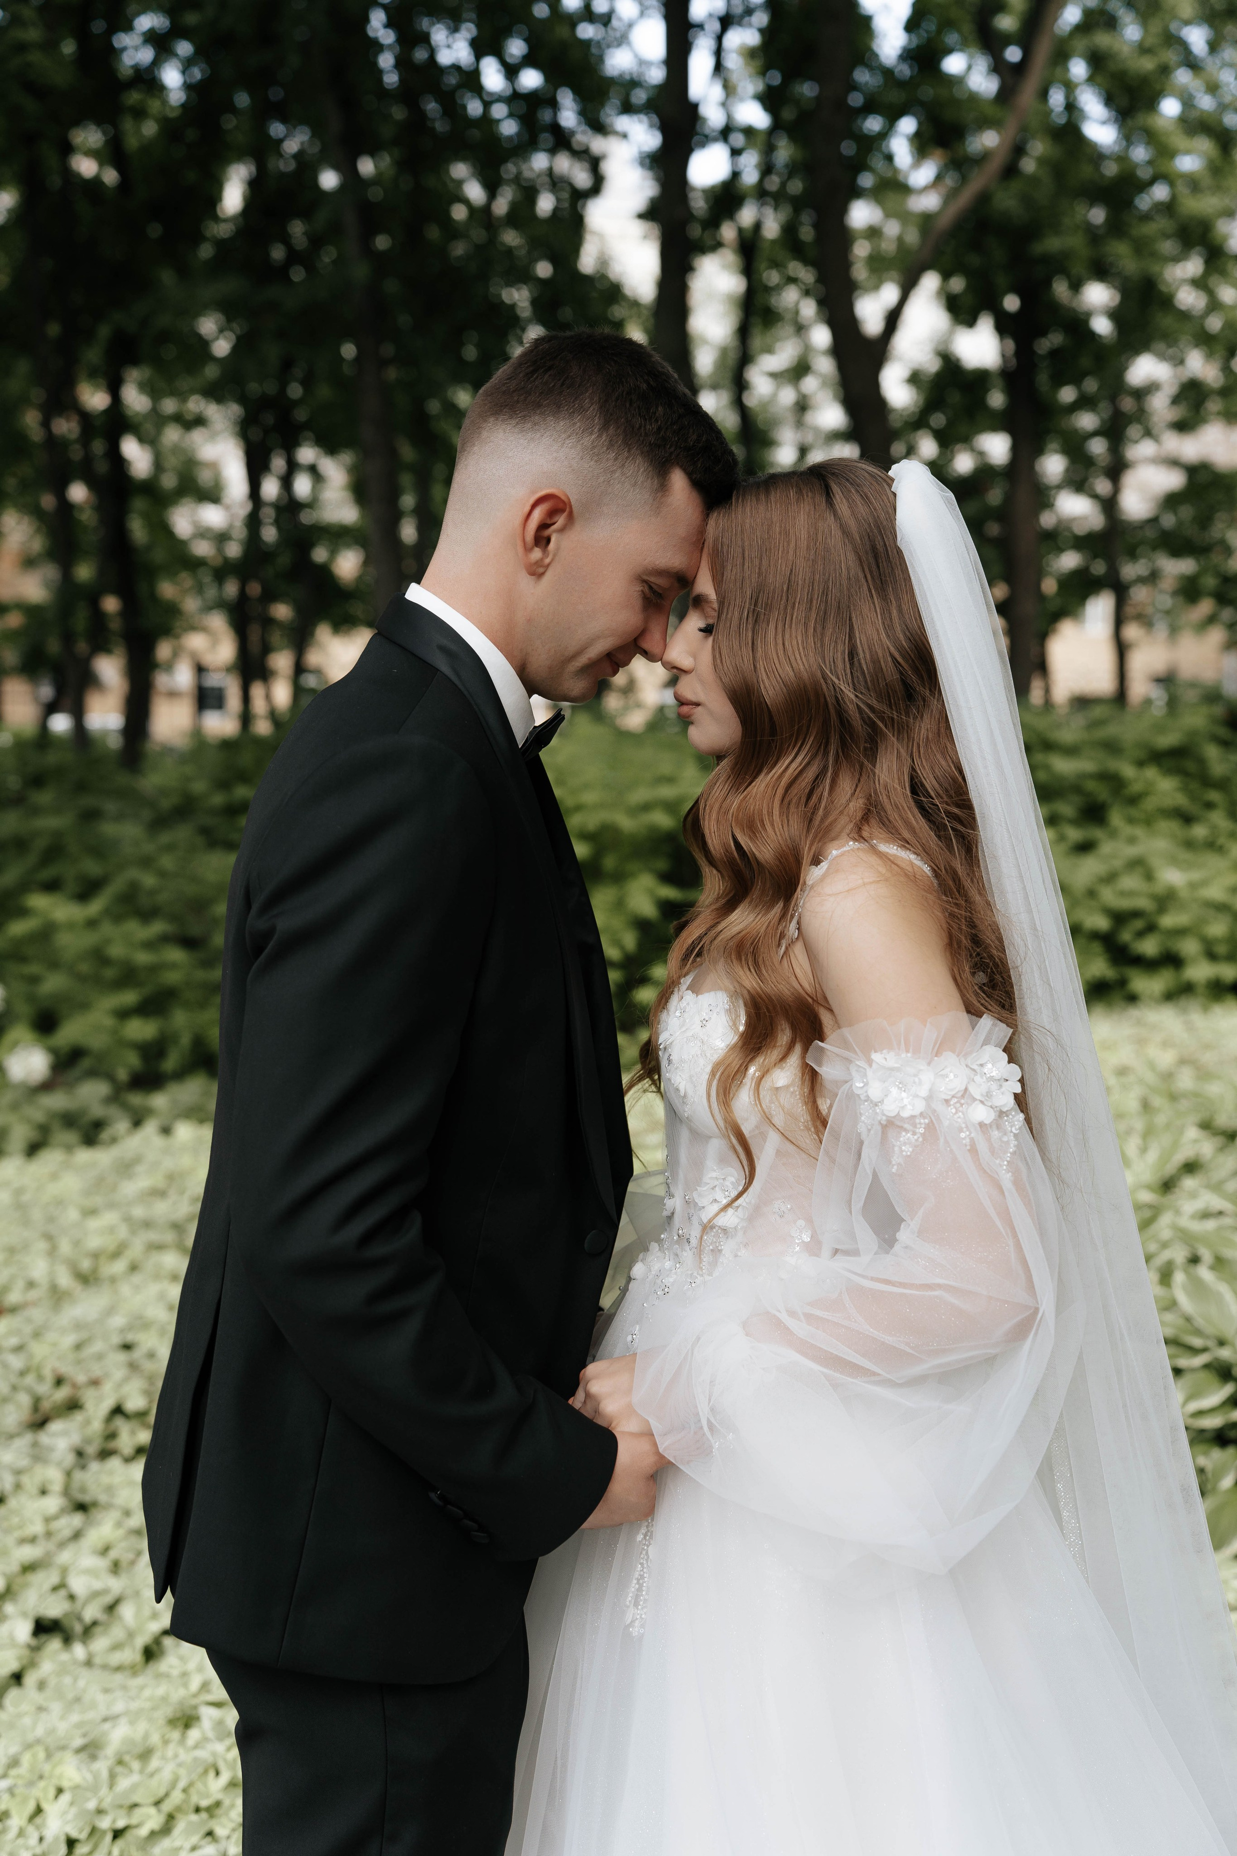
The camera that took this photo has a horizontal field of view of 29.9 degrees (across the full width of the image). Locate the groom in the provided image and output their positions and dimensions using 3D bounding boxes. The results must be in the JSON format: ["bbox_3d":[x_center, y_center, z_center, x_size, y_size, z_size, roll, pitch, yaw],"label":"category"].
[{"bbox_3d":[-0.135,0.440,1.800,0.460,1.770,0.520,0,6,-2],"label":"groom"}]

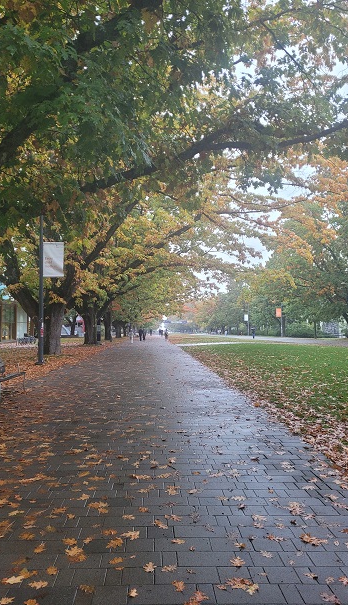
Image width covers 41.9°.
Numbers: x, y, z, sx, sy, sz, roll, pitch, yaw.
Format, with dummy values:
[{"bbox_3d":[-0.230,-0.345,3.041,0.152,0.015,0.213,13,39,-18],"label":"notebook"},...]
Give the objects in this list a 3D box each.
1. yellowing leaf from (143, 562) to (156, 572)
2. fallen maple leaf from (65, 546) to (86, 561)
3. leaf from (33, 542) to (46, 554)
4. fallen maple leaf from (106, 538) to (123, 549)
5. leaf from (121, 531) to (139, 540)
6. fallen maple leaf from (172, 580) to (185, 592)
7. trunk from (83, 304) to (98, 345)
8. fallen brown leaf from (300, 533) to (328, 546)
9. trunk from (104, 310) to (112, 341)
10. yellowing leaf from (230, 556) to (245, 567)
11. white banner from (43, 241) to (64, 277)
[{"bbox_3d":[-0.155,1.699,2.918,0.085,0.020,0.115,0,-3,0],"label":"yellowing leaf"},{"bbox_3d":[-0.699,1.778,3.214,0.133,0.025,0.218,1,-4,-21],"label":"fallen maple leaf"},{"bbox_3d":[-0.933,1.714,3.170,0.080,0.020,0.135,0,-3,0],"label":"leaf"},{"bbox_3d":[-0.433,1.787,3.378,0.118,0.025,0.147,0,-3,0],"label":"fallen maple leaf"},{"bbox_3d":[-0.333,1.794,3.496,0.139,0.025,0.133,0,-3,0],"label":"leaf"},{"bbox_3d":[0.027,1.687,2.706,0.080,0.020,0.108,0,-3,-6],"label":"fallen maple leaf"},{"bbox_3d":[-7.992,2.125,43.500,1.250,3.820,1.250,0,-3,-2],"label":"trunk"},{"bbox_3d":[1.012,1.716,3.293,0.215,0.030,0.135,-2,-4,27],"label":"fallen brown leaf"},{"bbox_3d":[-8.783,3.051,60.300,1.050,3.980,1.050,0,-3,-2],"label":"trunk"},{"bbox_3d":[0.418,1.704,2.993,0.095,0.020,0.118,0,-3,0],"label":"yellowing leaf"},{"bbox_3d":[-5.254,-1.861,19.900,0.920,1.520,0.030,0,-3,-2],"label":"white banner"}]

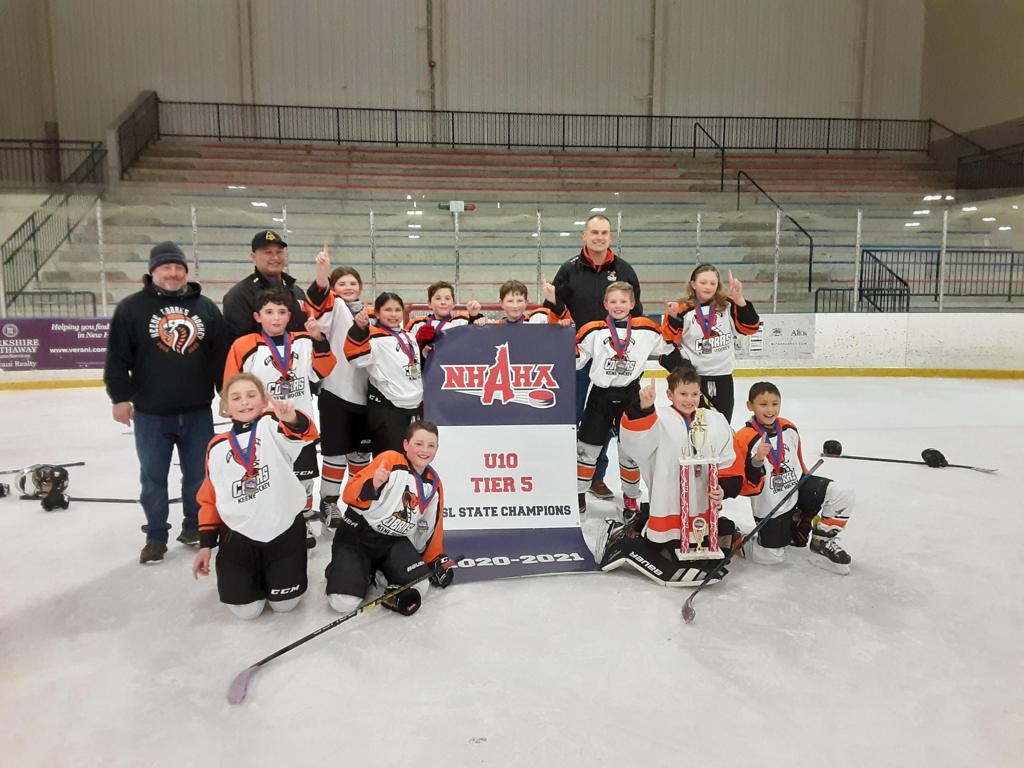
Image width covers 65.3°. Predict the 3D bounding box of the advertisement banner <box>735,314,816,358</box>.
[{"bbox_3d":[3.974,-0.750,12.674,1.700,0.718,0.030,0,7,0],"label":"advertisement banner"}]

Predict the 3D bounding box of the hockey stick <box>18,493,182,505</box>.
[{"bbox_3d":[-2.860,0.787,5.614,1.168,0.040,0.190,1,7,7],"label":"hockey stick"}]

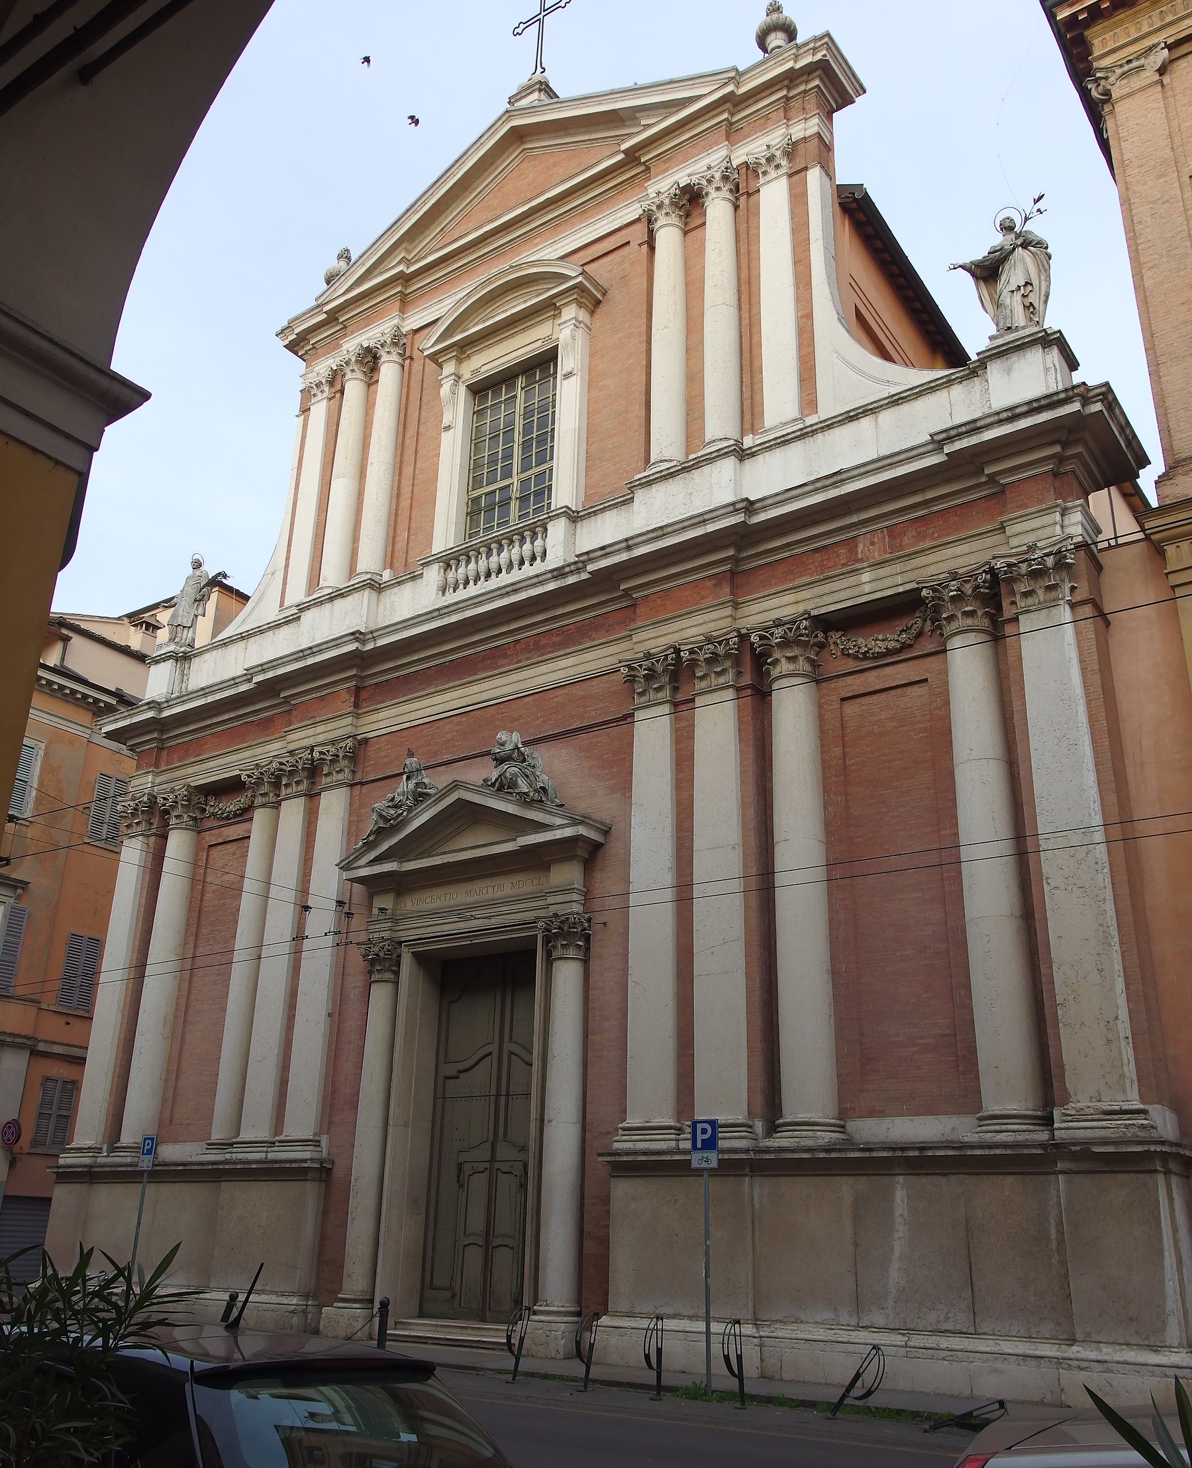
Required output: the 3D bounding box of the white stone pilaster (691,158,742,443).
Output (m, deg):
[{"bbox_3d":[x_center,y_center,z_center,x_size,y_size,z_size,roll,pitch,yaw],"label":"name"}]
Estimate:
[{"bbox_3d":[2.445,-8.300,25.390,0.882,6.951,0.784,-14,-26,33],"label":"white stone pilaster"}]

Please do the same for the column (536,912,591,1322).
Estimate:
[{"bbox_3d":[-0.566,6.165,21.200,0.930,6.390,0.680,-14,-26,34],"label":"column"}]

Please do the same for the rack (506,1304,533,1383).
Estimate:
[{"bbox_3d":[-1.066,8.389,17.675,0.182,0.945,0.385,-14,-26,33],"label":"rack"}]

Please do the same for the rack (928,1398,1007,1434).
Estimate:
[{"bbox_3d":[3.714,6.781,12.731,0.900,0.180,0.330,-23,9,5],"label":"rack"}]

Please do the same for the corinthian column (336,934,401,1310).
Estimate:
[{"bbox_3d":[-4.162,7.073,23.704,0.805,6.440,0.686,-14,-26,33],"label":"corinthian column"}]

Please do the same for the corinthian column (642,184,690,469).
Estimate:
[{"bbox_3d":[1.355,-7.523,24.279,0.860,6.450,0.800,1,-22,0],"label":"corinthian column"}]

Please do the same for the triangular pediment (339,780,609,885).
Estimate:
[{"bbox_3d":[-2.409,1.732,24.026,6.160,1.610,0.770,-14,-26,34],"label":"triangular pediment"}]

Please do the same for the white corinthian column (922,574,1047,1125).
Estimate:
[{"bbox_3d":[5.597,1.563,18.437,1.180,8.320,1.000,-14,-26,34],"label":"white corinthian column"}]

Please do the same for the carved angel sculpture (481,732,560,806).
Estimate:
[{"bbox_3d":[-1.191,0.617,21.915,0.650,1.560,1.620,18,-27,-36],"label":"carved angel sculpture"}]

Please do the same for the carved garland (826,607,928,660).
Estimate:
[{"bbox_3d":[4.287,-1.445,19.507,1.580,0.630,0.290,-14,-26,33],"label":"carved garland"}]

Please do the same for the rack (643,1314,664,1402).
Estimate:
[{"bbox_3d":[0.706,7.768,16.023,0.147,0.956,0.364,-14,-26,33],"label":"rack"}]

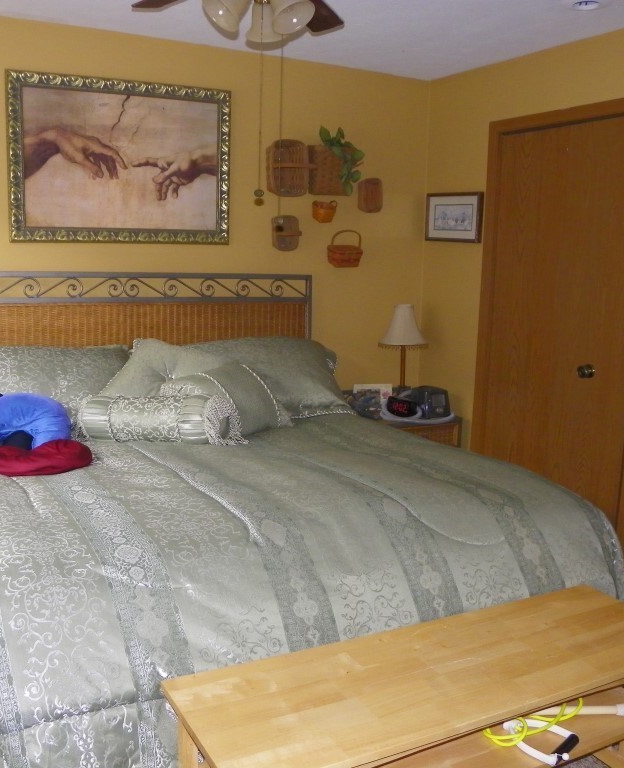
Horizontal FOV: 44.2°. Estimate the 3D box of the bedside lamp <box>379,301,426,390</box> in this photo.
[{"bbox_3d":[0.493,-0.148,4.158,0.275,0.570,0.275,1,10,0],"label":"bedside lamp"}]

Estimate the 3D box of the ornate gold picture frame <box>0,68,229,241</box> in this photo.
[{"bbox_3d":[-0.838,-1.000,3.498,1.020,0.710,0.045,-4,11,-29],"label":"ornate gold picture frame"}]

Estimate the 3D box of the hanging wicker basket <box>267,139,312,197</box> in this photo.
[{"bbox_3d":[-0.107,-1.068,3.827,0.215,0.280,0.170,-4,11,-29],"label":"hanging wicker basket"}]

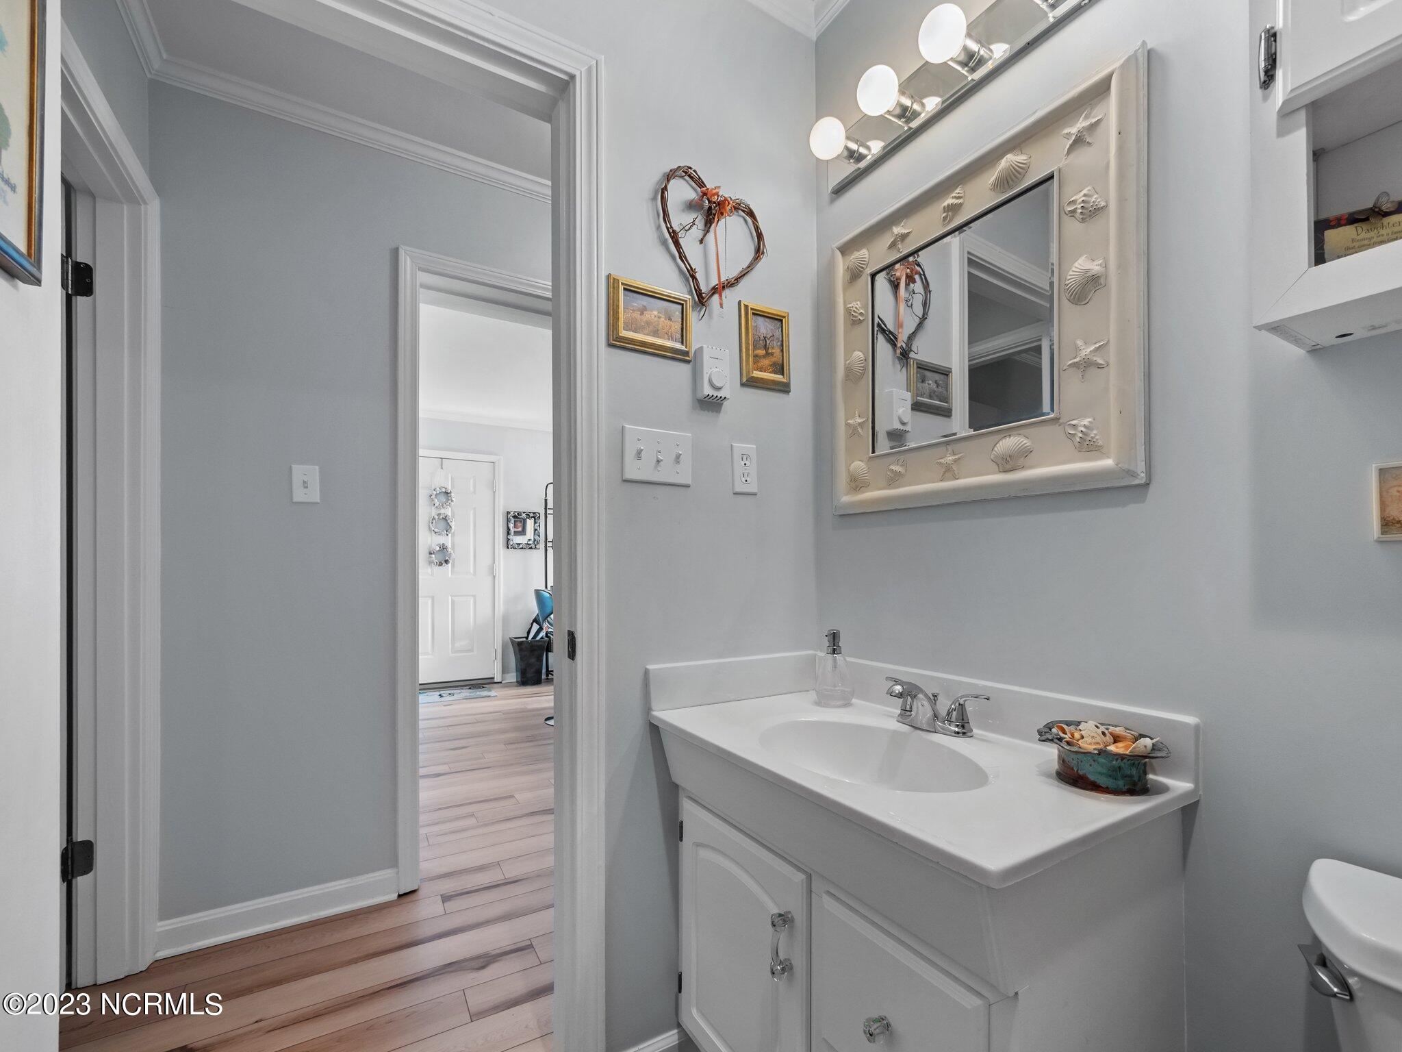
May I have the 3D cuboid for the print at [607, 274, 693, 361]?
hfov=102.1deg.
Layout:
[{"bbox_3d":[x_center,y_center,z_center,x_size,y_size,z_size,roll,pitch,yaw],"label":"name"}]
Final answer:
[{"bbox_3d":[-0.103,-0.432,1.191,0.192,0.147,0.022,1,-3,-31],"label":"print"}]

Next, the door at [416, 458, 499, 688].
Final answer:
[{"bbox_3d":[-2.385,0.406,5.235,0.920,2.050,0.050,1,-3,-31],"label":"door"}]

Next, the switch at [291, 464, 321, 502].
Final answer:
[{"bbox_3d":[-1.209,-0.127,1.735,0.071,0.115,0.018,1,-1,-29],"label":"switch"}]

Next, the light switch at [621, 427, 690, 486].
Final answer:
[{"bbox_3d":[-0.093,-0.148,1.207,0.162,0.115,0.020,1,-1,-29],"label":"light switch"}]

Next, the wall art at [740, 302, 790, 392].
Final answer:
[{"bbox_3d":[0.152,-0.423,1.340,0.140,0.192,0.020,1,-1,-29],"label":"wall art"}]

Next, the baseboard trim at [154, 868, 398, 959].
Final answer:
[{"bbox_3d":[-1.238,1.138,1.690,0.590,0.102,0.020,1,-1,-29],"label":"baseboard trim"}]

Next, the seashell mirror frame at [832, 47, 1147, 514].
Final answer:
[{"bbox_3d":[0.477,-0.365,1.086,0.040,0.642,0.618,1,-3,-31],"label":"seashell mirror frame"}]

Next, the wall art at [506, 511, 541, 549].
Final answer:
[{"bbox_3d":[-1.716,0.045,5.520,0.312,0.352,0.030,1,-3,-31],"label":"wall art"}]

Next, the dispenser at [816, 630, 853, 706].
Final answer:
[{"bbox_3d":[0.302,0.314,1.275,0.083,0.164,0.083,-1,-2,37],"label":"dispenser"}]

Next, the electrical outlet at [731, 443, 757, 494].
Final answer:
[{"bbox_3d":[0.103,-0.130,1.310,0.070,0.115,0.010,1,-3,-31],"label":"electrical outlet"}]

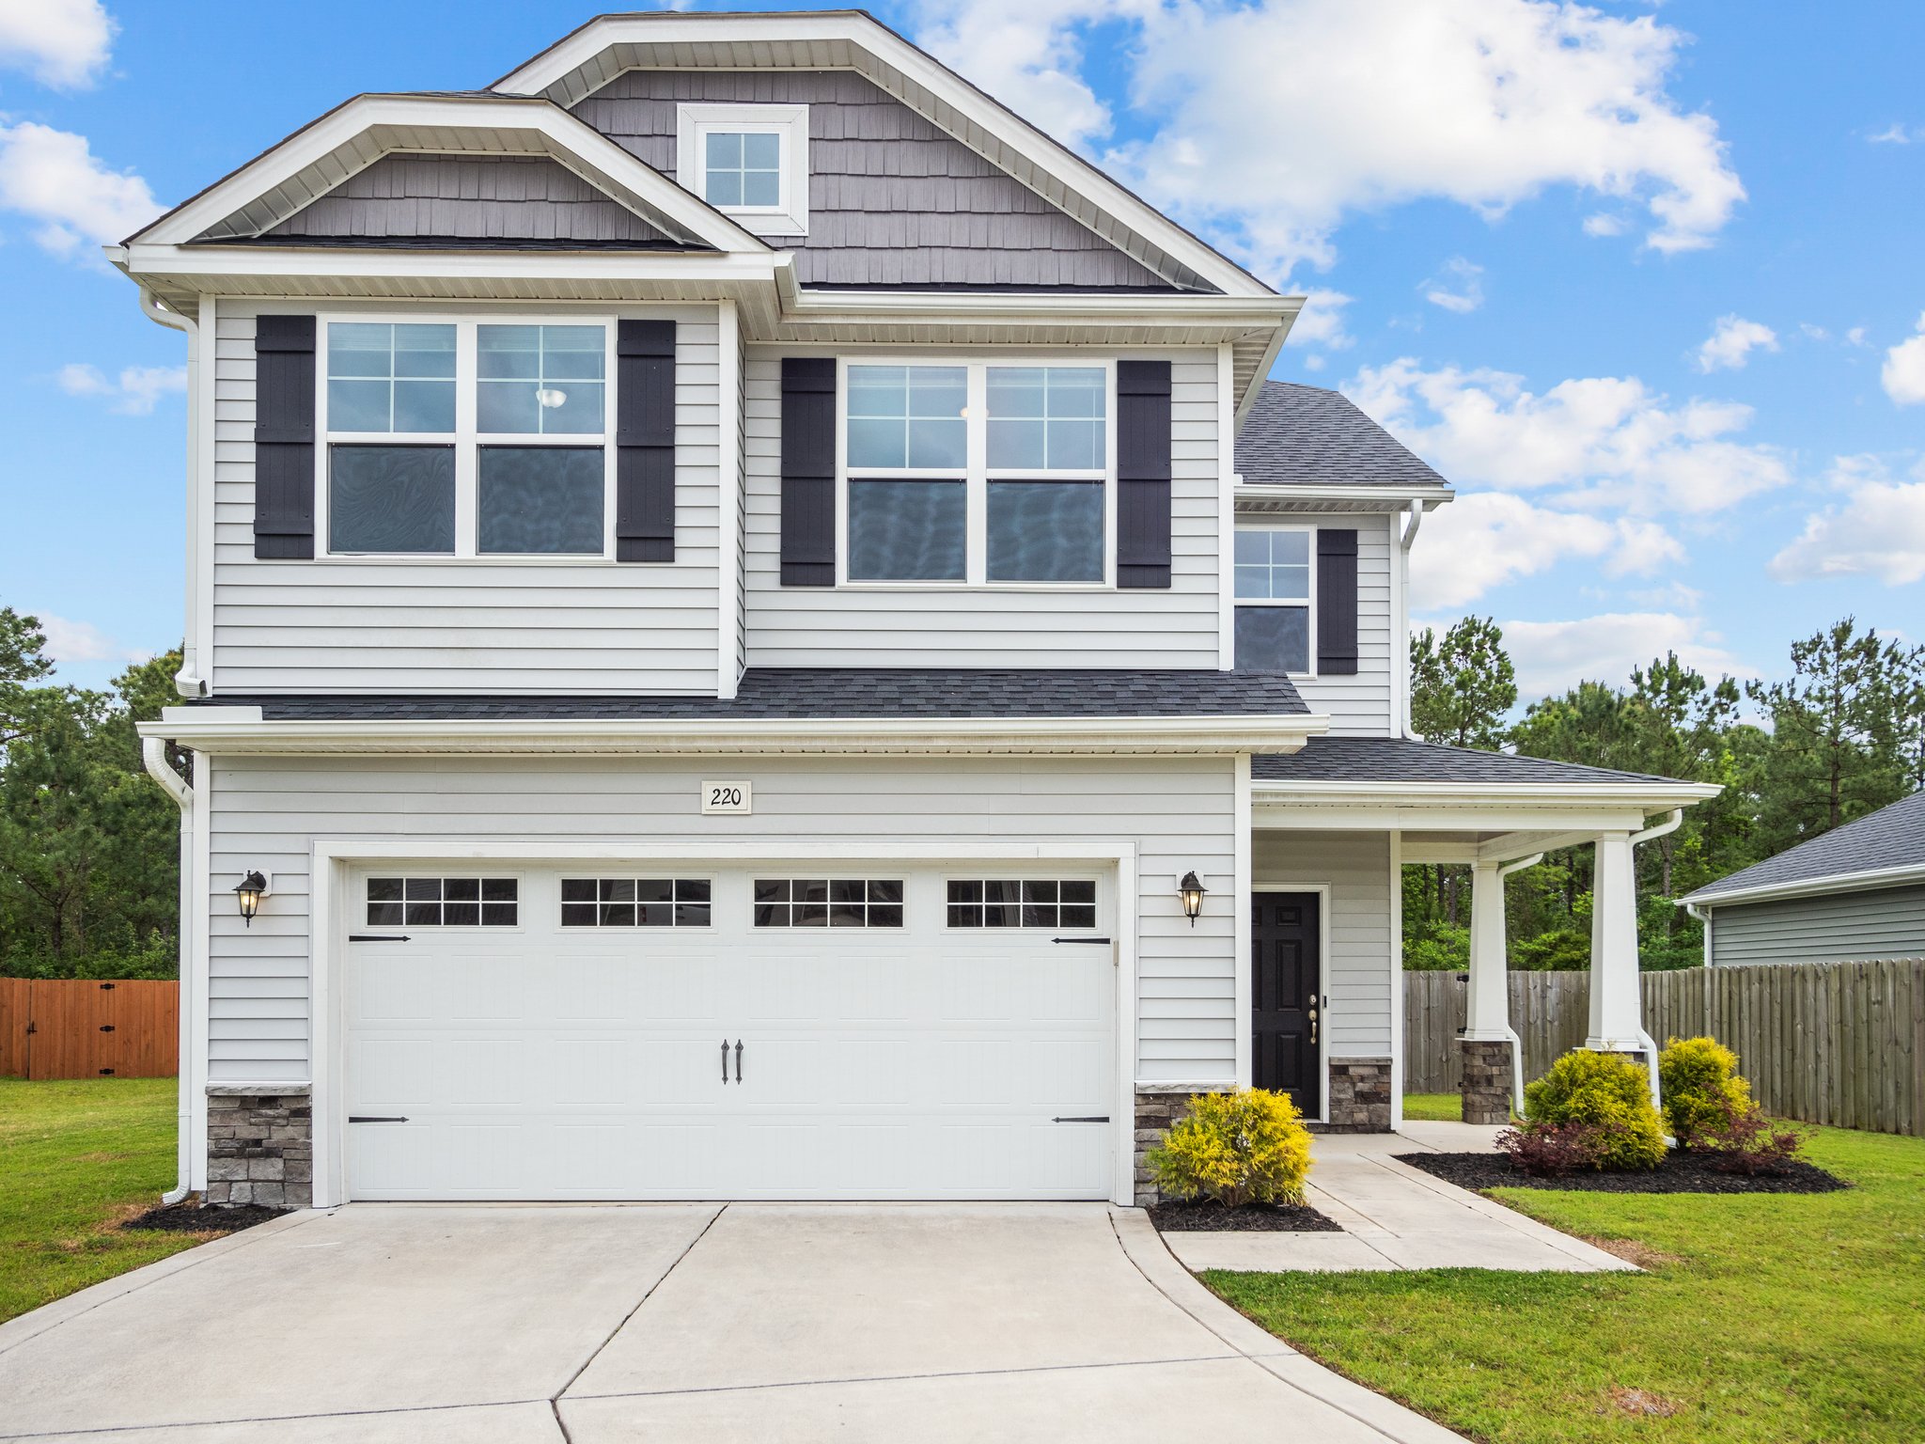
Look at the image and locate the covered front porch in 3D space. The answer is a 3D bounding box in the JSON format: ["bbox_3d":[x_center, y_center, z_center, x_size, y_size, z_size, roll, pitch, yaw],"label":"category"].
[{"bbox_3d":[3.620,1.700,12.700,3.600,3.450,3.200,0,-3,-1],"label":"covered front porch"}]

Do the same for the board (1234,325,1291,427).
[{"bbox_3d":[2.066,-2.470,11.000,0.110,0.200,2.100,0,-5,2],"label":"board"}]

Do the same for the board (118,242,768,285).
[{"bbox_3d":[-3.073,-2.774,9.400,3.900,0.190,0.060,0,-3,-1],"label":"board"}]

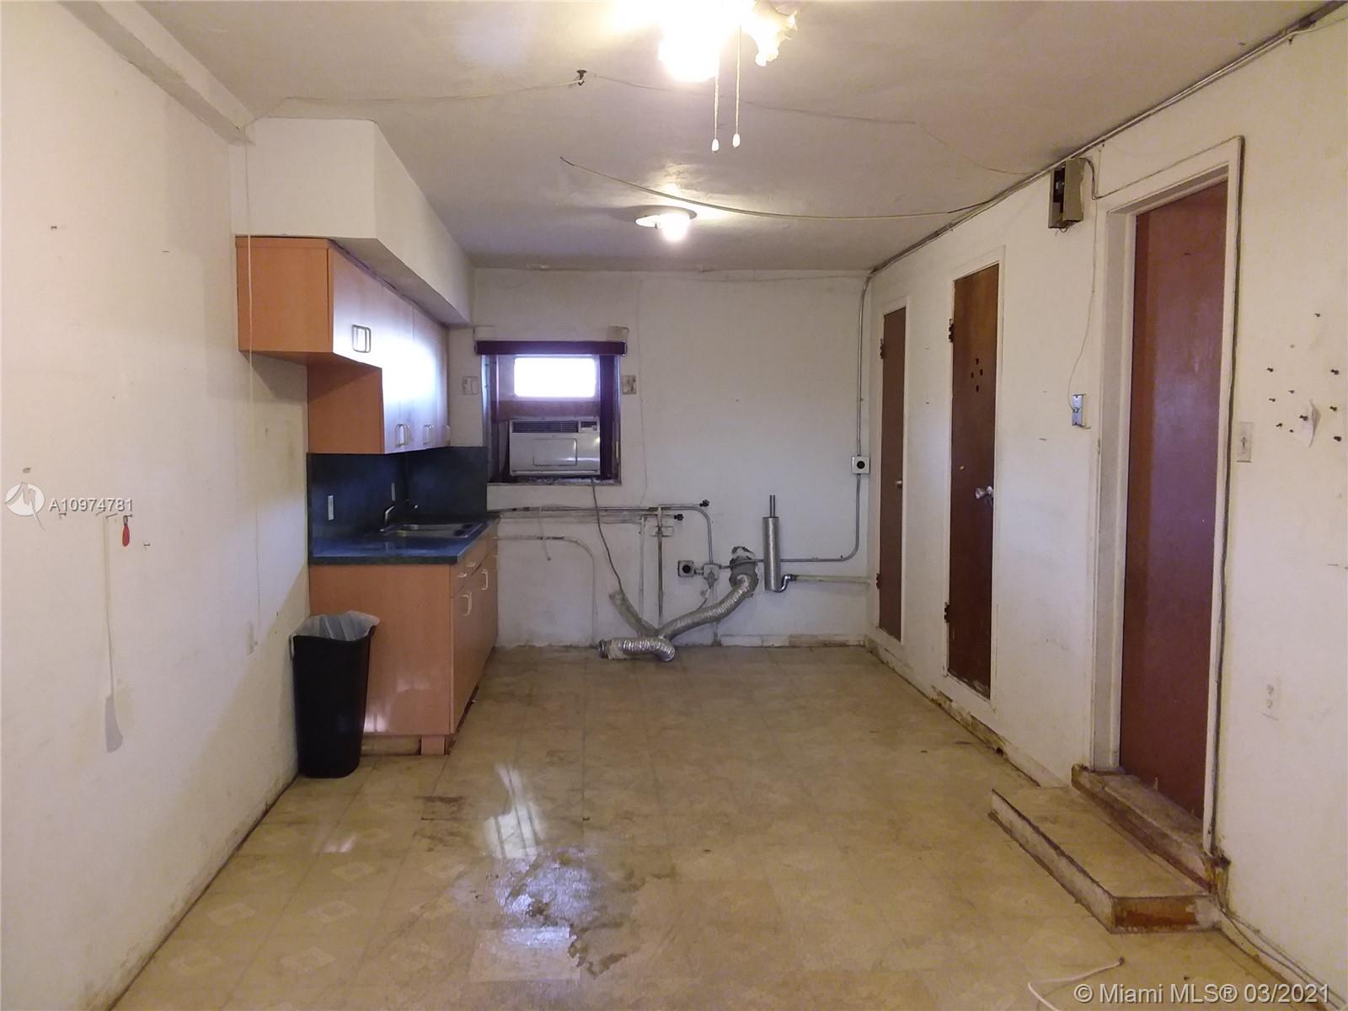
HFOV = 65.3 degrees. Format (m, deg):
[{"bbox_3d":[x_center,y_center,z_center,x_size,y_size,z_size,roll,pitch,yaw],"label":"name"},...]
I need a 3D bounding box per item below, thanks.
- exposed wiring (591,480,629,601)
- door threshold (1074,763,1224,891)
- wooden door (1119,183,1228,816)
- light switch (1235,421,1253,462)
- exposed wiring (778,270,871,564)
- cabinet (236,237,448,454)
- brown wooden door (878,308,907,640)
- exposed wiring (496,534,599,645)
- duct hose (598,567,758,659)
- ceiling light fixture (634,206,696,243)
[{"bbox_3d":[-0.433,0.216,6.991,0.228,0.790,0.100,0,4,-4],"label":"exposed wiring"},{"bbox_3d":[1.628,1.072,3.578,0.162,0.094,0.937,0,4,-5],"label":"door threshold"},{"bbox_3d":[1.699,-0.013,3.500,0.045,2.035,0.680,0,4,-4],"label":"wooden door"},{"bbox_3d":[1.617,-0.180,2.989,0.018,0.112,0.072,0,4,-5],"label":"light switch"},{"bbox_3d":[1.008,-0.572,7.082,0.670,1.964,0.050,0,4,-4],"label":"exposed wiring"},{"bbox_3d":[-1.512,-0.658,5.324,0.333,0.782,3.230,0,4,-5],"label":"cabinet"},{"bbox_3d":[1.383,-0.199,6.645,0.050,2.033,0.460,0,4,-5],"label":"brown wooden door"},{"bbox_3d":[-0.838,0.573,7.026,0.666,0.738,0.040,0,4,-4],"label":"exposed wiring"},{"bbox_3d":[0.044,0.710,6.924,1.080,0.554,0.420,0,4,-4],"label":"duct hose"},{"bbox_3d":[-0.049,-1.363,5.123,0.288,0.125,0.295,0,4,-5],"label":"ceiling light fixture"}]

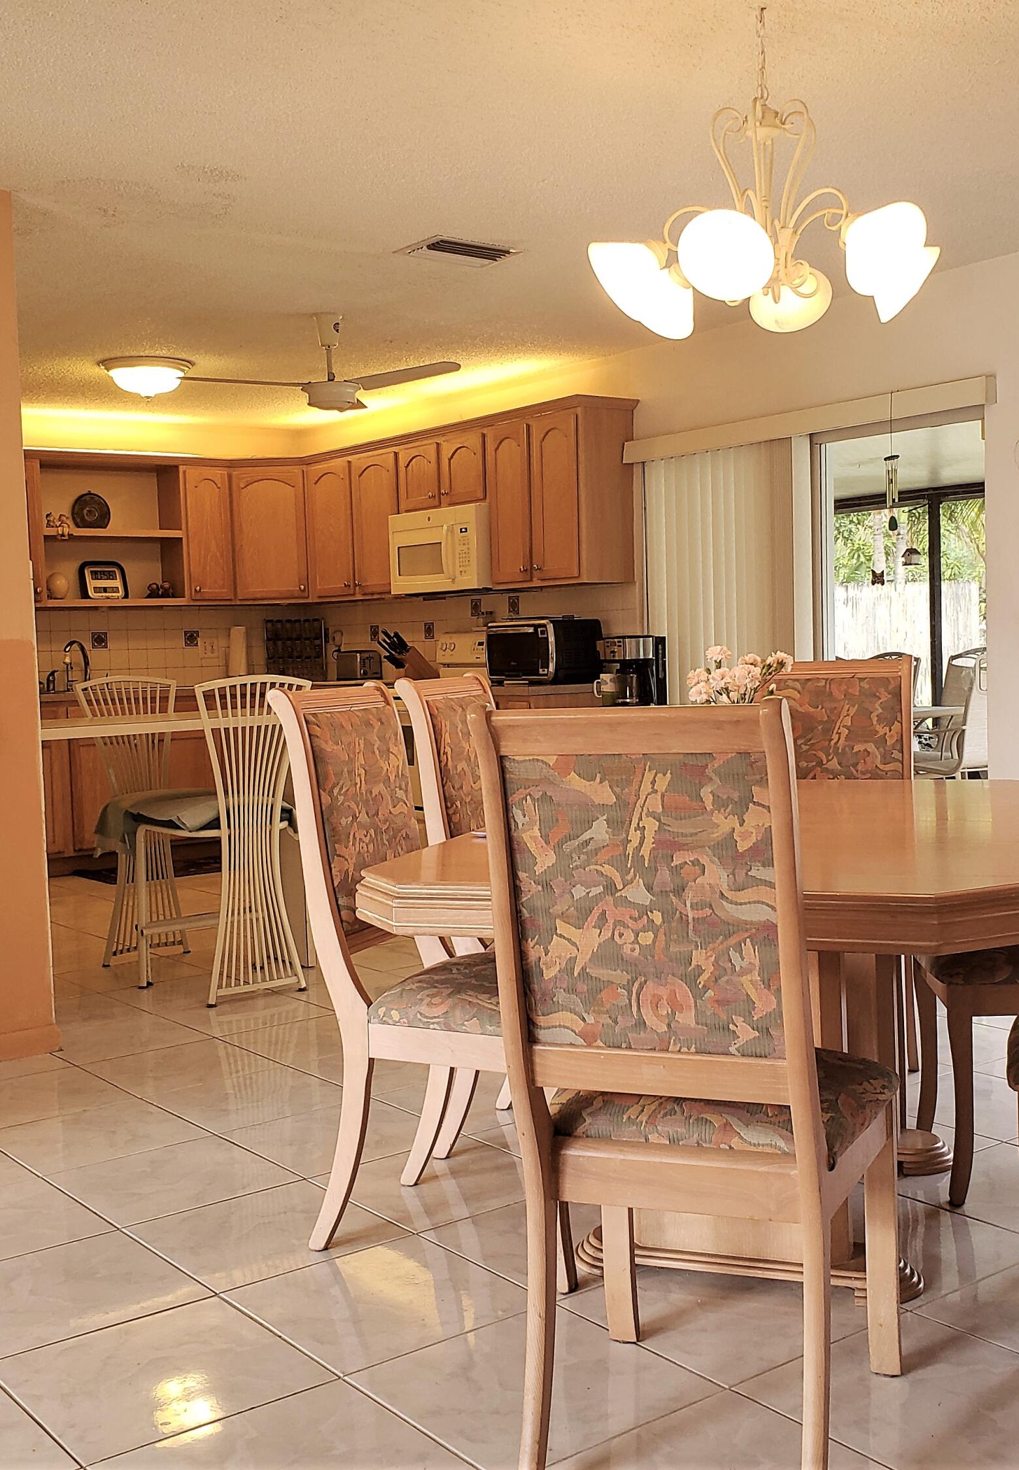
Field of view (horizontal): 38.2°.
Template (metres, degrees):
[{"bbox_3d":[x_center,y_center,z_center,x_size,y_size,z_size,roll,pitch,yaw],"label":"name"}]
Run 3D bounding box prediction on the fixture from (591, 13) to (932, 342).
[{"bbox_3d":[0.541,-1.184,3.097,0.710,0.670,0.710,-1,4,10],"label":"fixture"}]

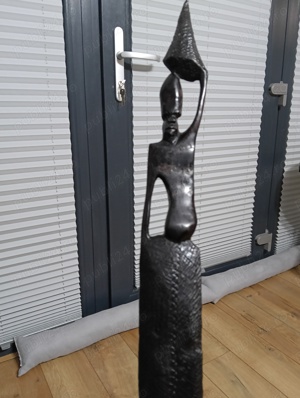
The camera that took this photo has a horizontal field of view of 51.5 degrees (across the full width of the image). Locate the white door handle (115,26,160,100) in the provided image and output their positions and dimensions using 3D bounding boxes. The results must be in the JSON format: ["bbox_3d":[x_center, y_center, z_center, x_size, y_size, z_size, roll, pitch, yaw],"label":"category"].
[{"bbox_3d":[-0.037,-0.459,1.072,0.151,0.239,0.060,-8,18,-27],"label":"white door handle"}]

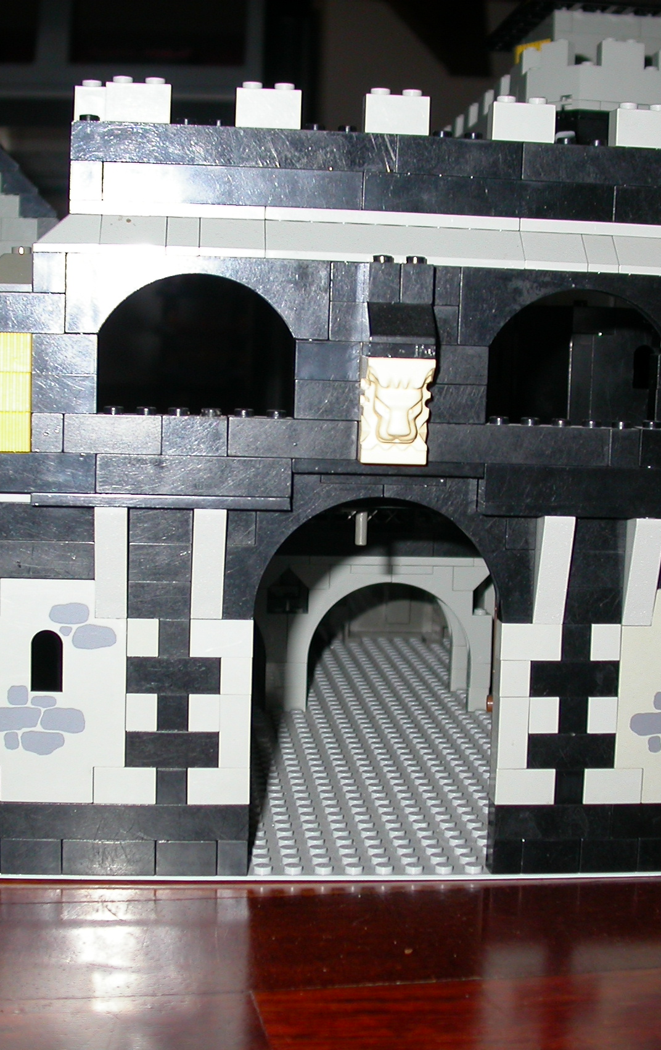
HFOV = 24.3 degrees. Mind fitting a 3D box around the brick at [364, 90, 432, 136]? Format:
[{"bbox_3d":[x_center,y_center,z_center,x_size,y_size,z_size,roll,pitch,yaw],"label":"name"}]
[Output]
[{"bbox_3d":[0.016,-0.103,0.383,0.016,0.011,0.008,1,5,-6],"label":"brick"}]

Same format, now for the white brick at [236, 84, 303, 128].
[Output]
[{"bbox_3d":[-0.016,-0.104,0.384,0.016,0.011,0.008,1,6,-6],"label":"white brick"}]

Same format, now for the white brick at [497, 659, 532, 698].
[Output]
[{"bbox_3d":[0.047,0.039,0.403,0.008,0.011,0.008,1,5,-6],"label":"white brick"}]

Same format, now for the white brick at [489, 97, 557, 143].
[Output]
[{"bbox_3d":[0.047,-0.101,0.384,0.016,0.011,0.008,1,5,-6],"label":"white brick"}]

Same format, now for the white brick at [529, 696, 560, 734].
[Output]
[{"bbox_3d":[0.056,0.050,0.407,0.008,0.010,0.008,1,6,-6],"label":"white brick"}]

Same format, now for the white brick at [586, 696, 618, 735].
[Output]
[{"bbox_3d":[0.071,0.050,0.407,0.008,0.010,0.008,1,5,-6],"label":"white brick"}]

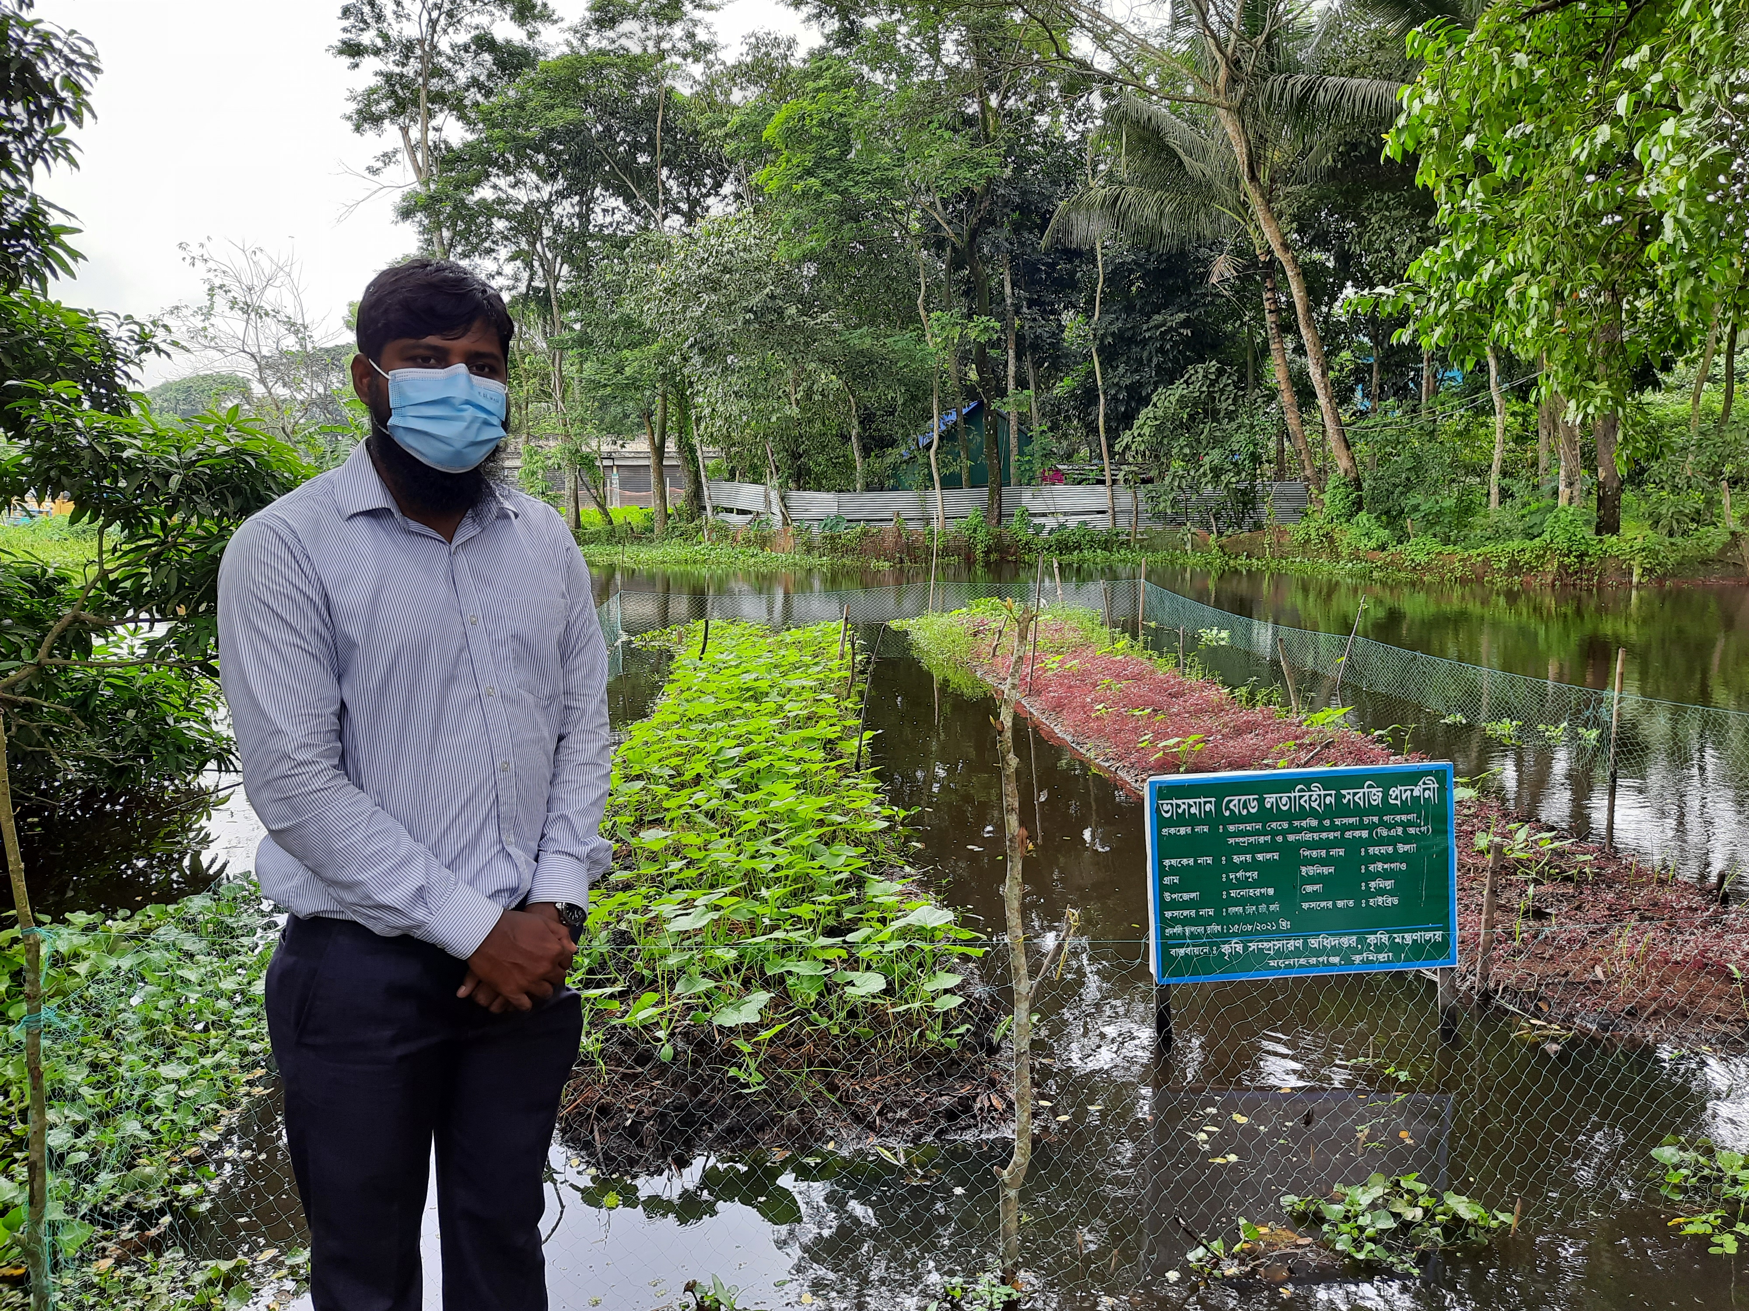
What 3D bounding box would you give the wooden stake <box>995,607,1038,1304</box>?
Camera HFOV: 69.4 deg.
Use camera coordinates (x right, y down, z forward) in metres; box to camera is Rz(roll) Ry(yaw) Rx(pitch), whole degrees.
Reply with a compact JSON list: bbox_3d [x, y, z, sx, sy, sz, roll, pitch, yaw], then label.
[{"bbox_3d":[0.275,0.587,2.483,0.080,1.378,0.065,0,7,0],"label":"wooden stake"}]

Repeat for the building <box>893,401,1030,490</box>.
[{"bbox_3d":[3.219,-6.541,43.732,5.000,4.072,5.000,-1,7,-6],"label":"building"}]

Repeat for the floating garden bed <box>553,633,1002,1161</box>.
[{"bbox_3d":[-0.778,0.407,8.101,1.600,0.450,10.239,-1,7,-3],"label":"floating garden bed"}]

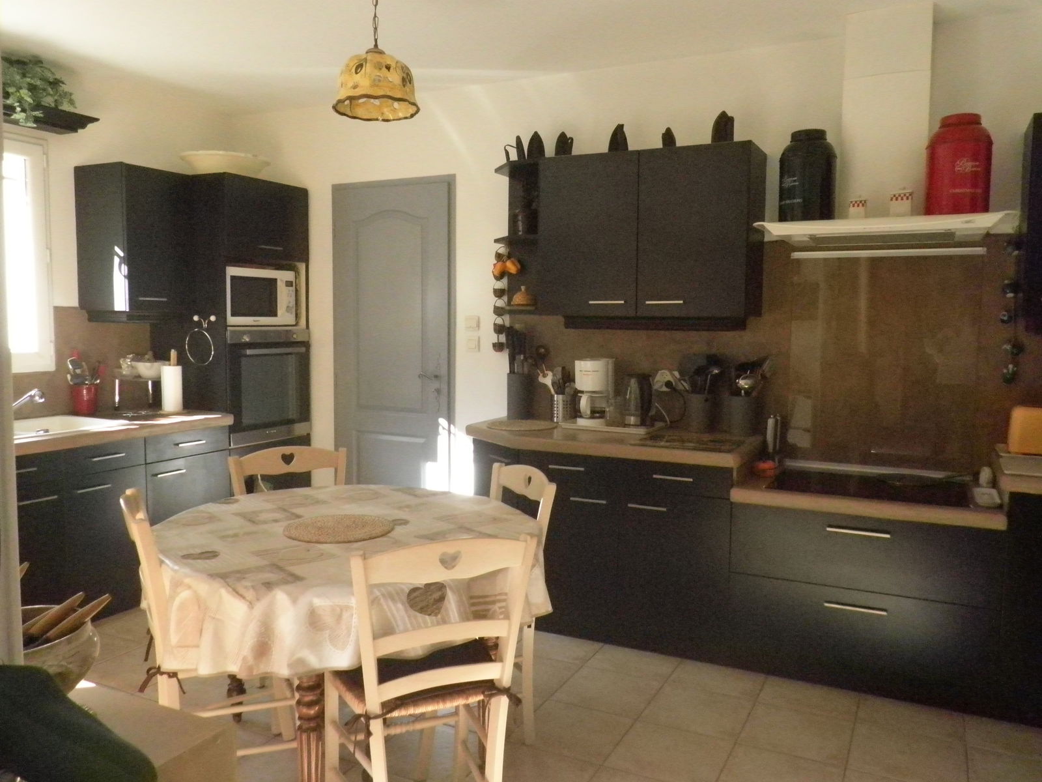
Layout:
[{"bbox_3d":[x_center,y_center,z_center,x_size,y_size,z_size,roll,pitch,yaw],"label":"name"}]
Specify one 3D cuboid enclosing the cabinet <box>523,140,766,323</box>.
[{"bbox_3d":[0.517,-0.663,3.620,1.037,0.731,0.309,3,5,26],"label":"cabinet"}]

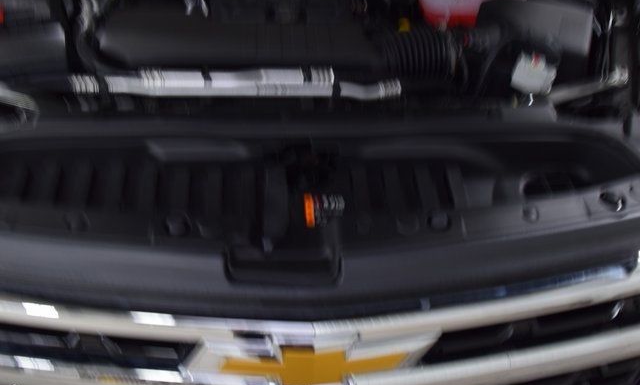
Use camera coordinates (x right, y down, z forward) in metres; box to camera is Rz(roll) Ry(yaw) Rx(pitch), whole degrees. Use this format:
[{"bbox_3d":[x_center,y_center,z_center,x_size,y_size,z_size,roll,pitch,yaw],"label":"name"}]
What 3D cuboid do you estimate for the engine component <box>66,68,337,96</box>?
[{"bbox_3d":[-0.195,-0.184,1.070,0.435,0.036,0.042,0,36,0],"label":"engine component"}]

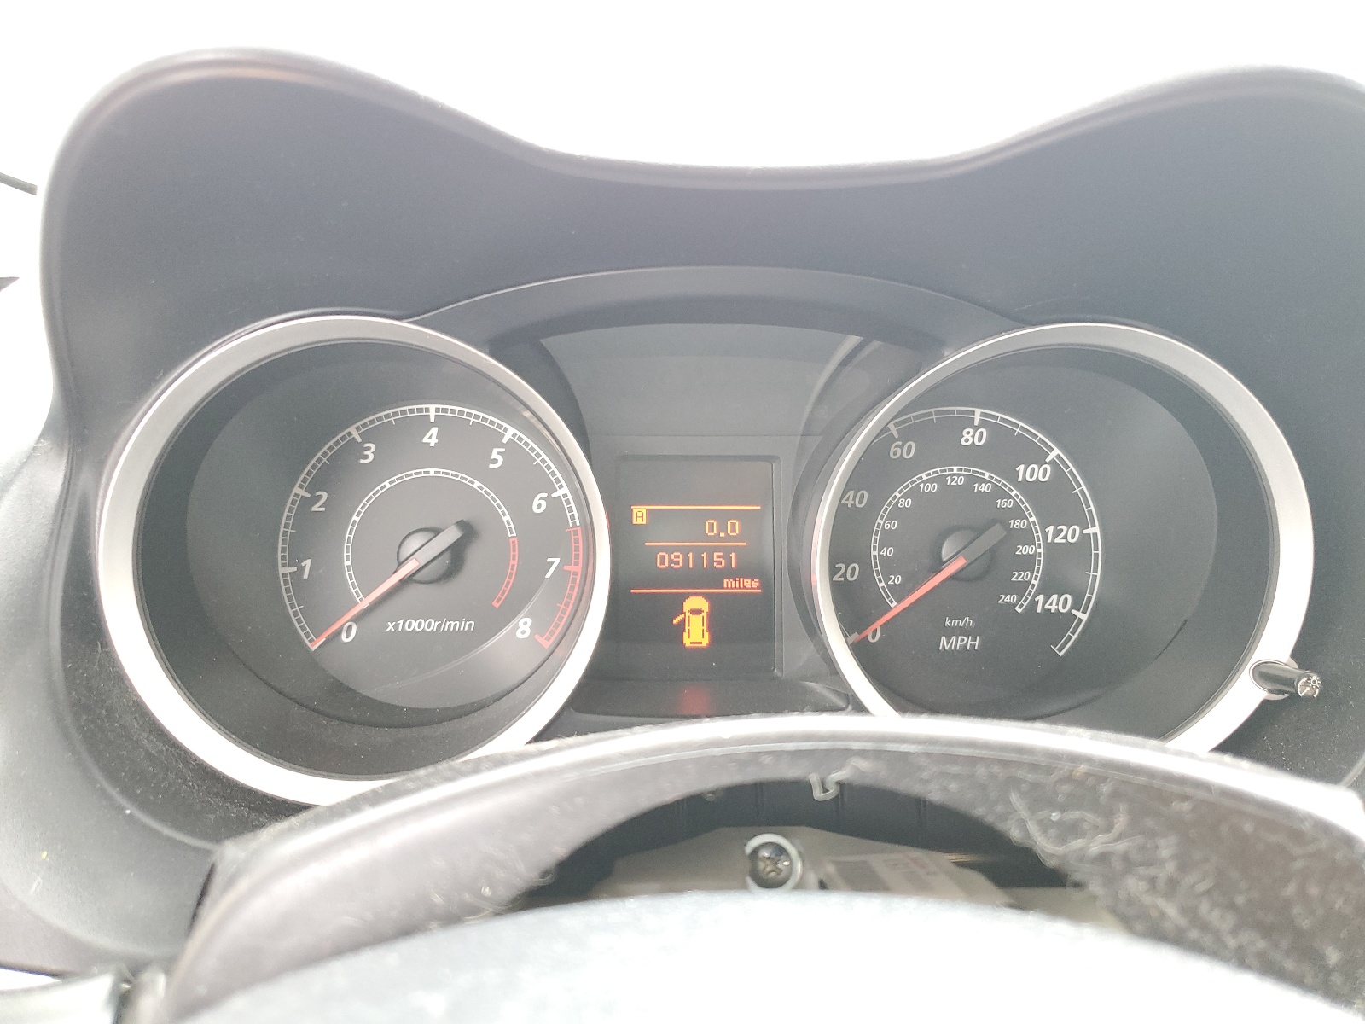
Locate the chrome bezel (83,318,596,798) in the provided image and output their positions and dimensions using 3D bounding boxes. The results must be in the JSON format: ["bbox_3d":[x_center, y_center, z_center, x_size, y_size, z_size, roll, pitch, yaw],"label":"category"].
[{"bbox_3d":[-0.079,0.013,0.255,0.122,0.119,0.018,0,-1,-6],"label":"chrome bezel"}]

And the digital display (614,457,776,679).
[{"bbox_3d":[0.004,0.018,0.320,0.050,0.069,0.007,0,-7,1],"label":"digital display"}]

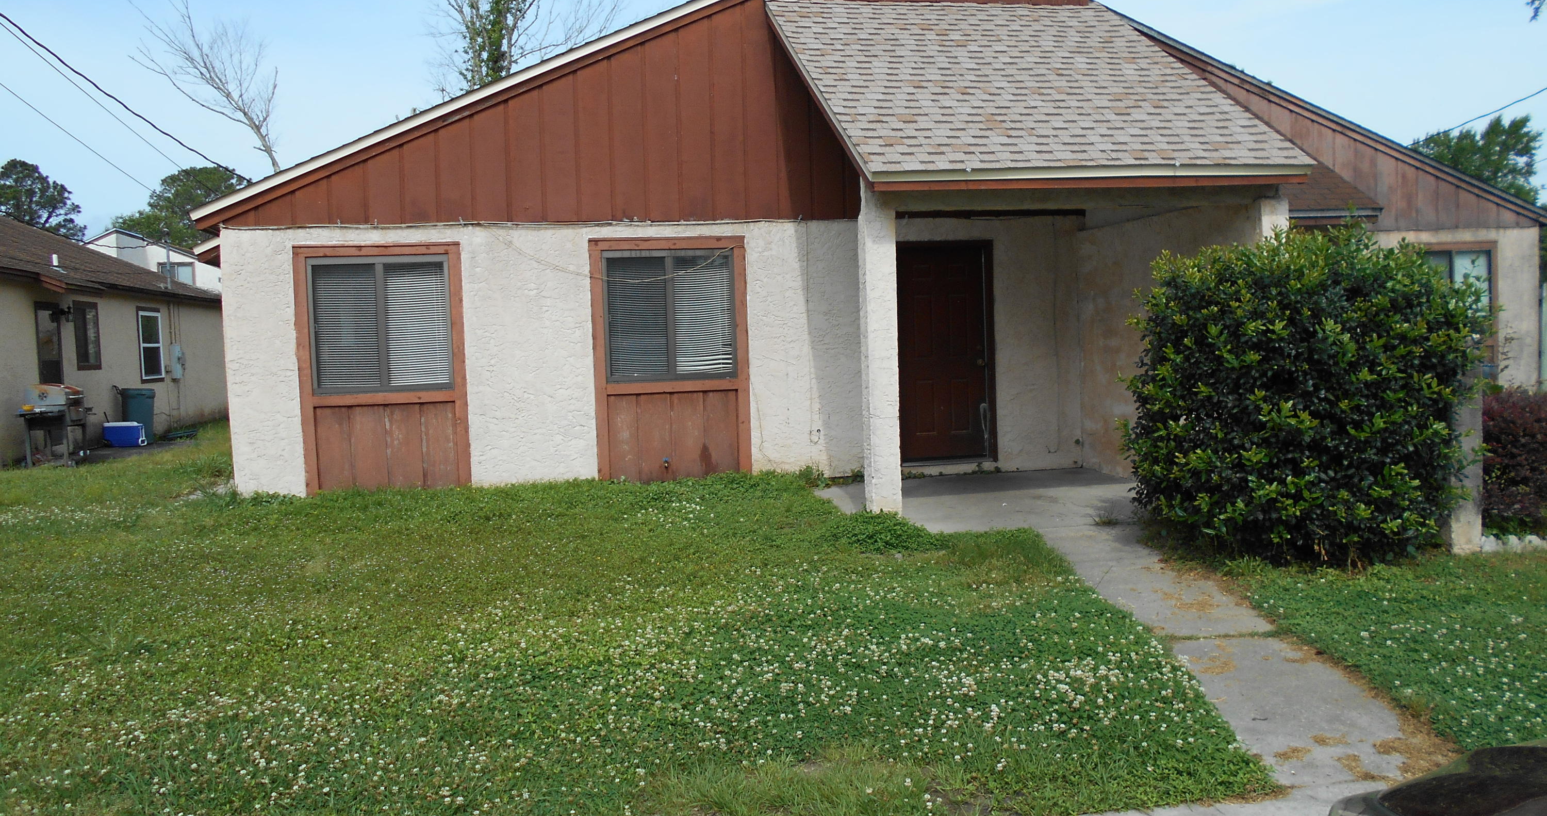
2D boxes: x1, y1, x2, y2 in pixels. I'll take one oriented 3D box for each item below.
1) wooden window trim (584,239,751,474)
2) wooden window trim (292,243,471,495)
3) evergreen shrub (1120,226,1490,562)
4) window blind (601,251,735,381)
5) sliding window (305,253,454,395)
[{"bbox_3d":[-0.933,-0.451,10.694,1.422,2.211,0.090,-2,3,-10],"label":"wooden window trim"},{"bbox_3d":[-3.428,-0.333,10.240,1.396,2.206,0.090,-2,3,-10],"label":"wooden window trim"},{"bbox_3d":[3.044,-0.066,6.843,1.800,1.860,1.850,-2,3,-10],"label":"evergreen shrub"},{"bbox_3d":[-0.950,-0.845,10.728,1.195,1.191,0.060,-2,3,-10],"label":"window blind"},{"bbox_3d":[-3.478,-0.735,10.321,1.210,1.220,0.090,-3,3,-10],"label":"sliding window"}]

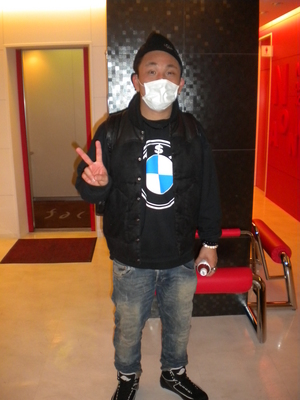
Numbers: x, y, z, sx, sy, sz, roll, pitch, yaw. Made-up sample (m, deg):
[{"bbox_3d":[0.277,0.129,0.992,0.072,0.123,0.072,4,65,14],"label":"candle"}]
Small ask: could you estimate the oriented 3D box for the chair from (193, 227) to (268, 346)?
[{"bbox_3d":[0.284,0.534,2.585,0.871,0.648,0.366,-1,13,-2],"label":"chair"}]

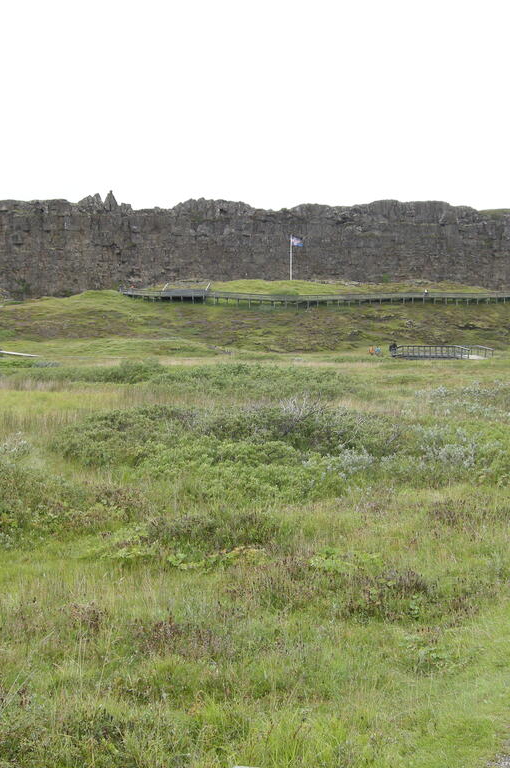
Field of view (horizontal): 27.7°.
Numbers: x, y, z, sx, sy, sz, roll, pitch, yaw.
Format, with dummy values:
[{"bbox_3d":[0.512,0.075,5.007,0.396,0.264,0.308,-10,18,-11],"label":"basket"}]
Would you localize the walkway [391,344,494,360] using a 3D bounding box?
[{"bbox_3d":[21.900,-3.650,121.500,3.000,1.500,20.500,0,2,-13],"label":"walkway"}]

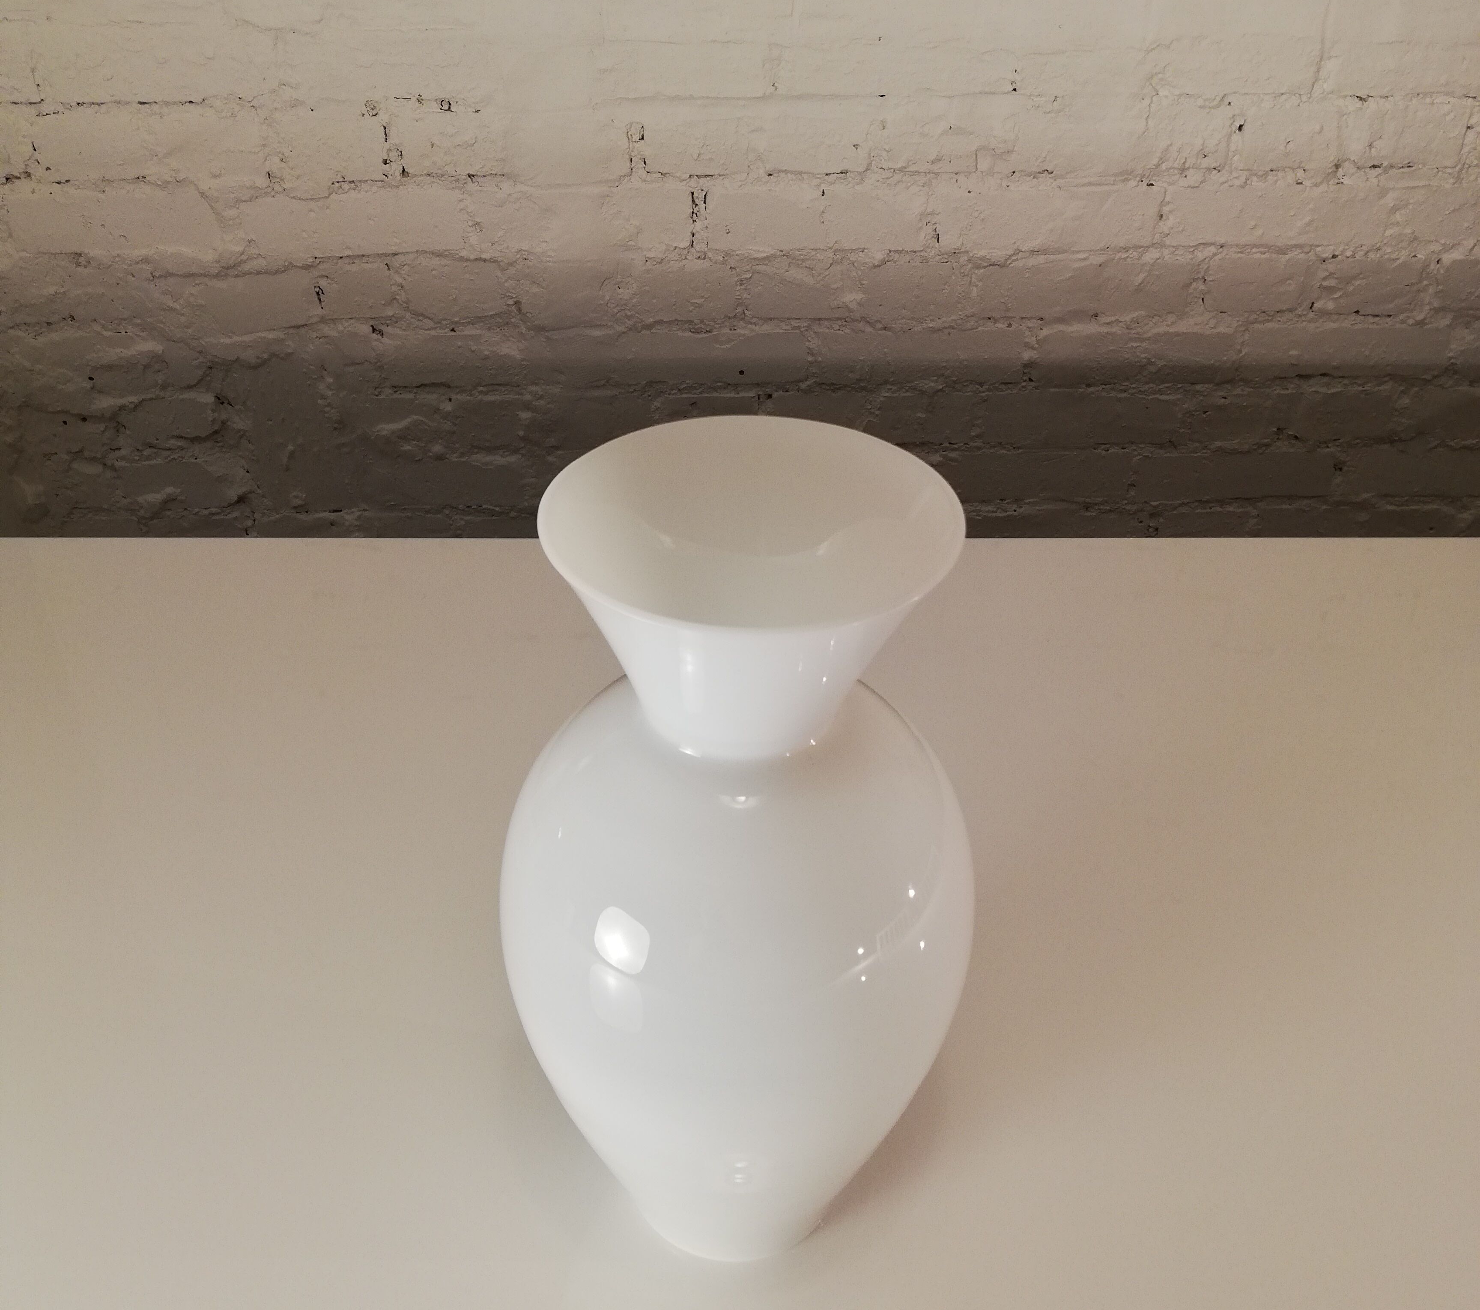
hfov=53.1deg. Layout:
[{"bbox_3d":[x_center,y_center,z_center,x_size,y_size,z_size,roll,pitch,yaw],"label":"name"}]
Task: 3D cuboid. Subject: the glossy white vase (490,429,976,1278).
[{"bbox_3d":[-0.002,0.082,0.505,0.161,0.298,0.161,1,35,0],"label":"glossy white vase"}]

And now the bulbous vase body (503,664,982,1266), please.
[{"bbox_3d":[-0.002,0.109,0.524,0.161,0.231,0.161,1,35,0],"label":"bulbous vase body"}]

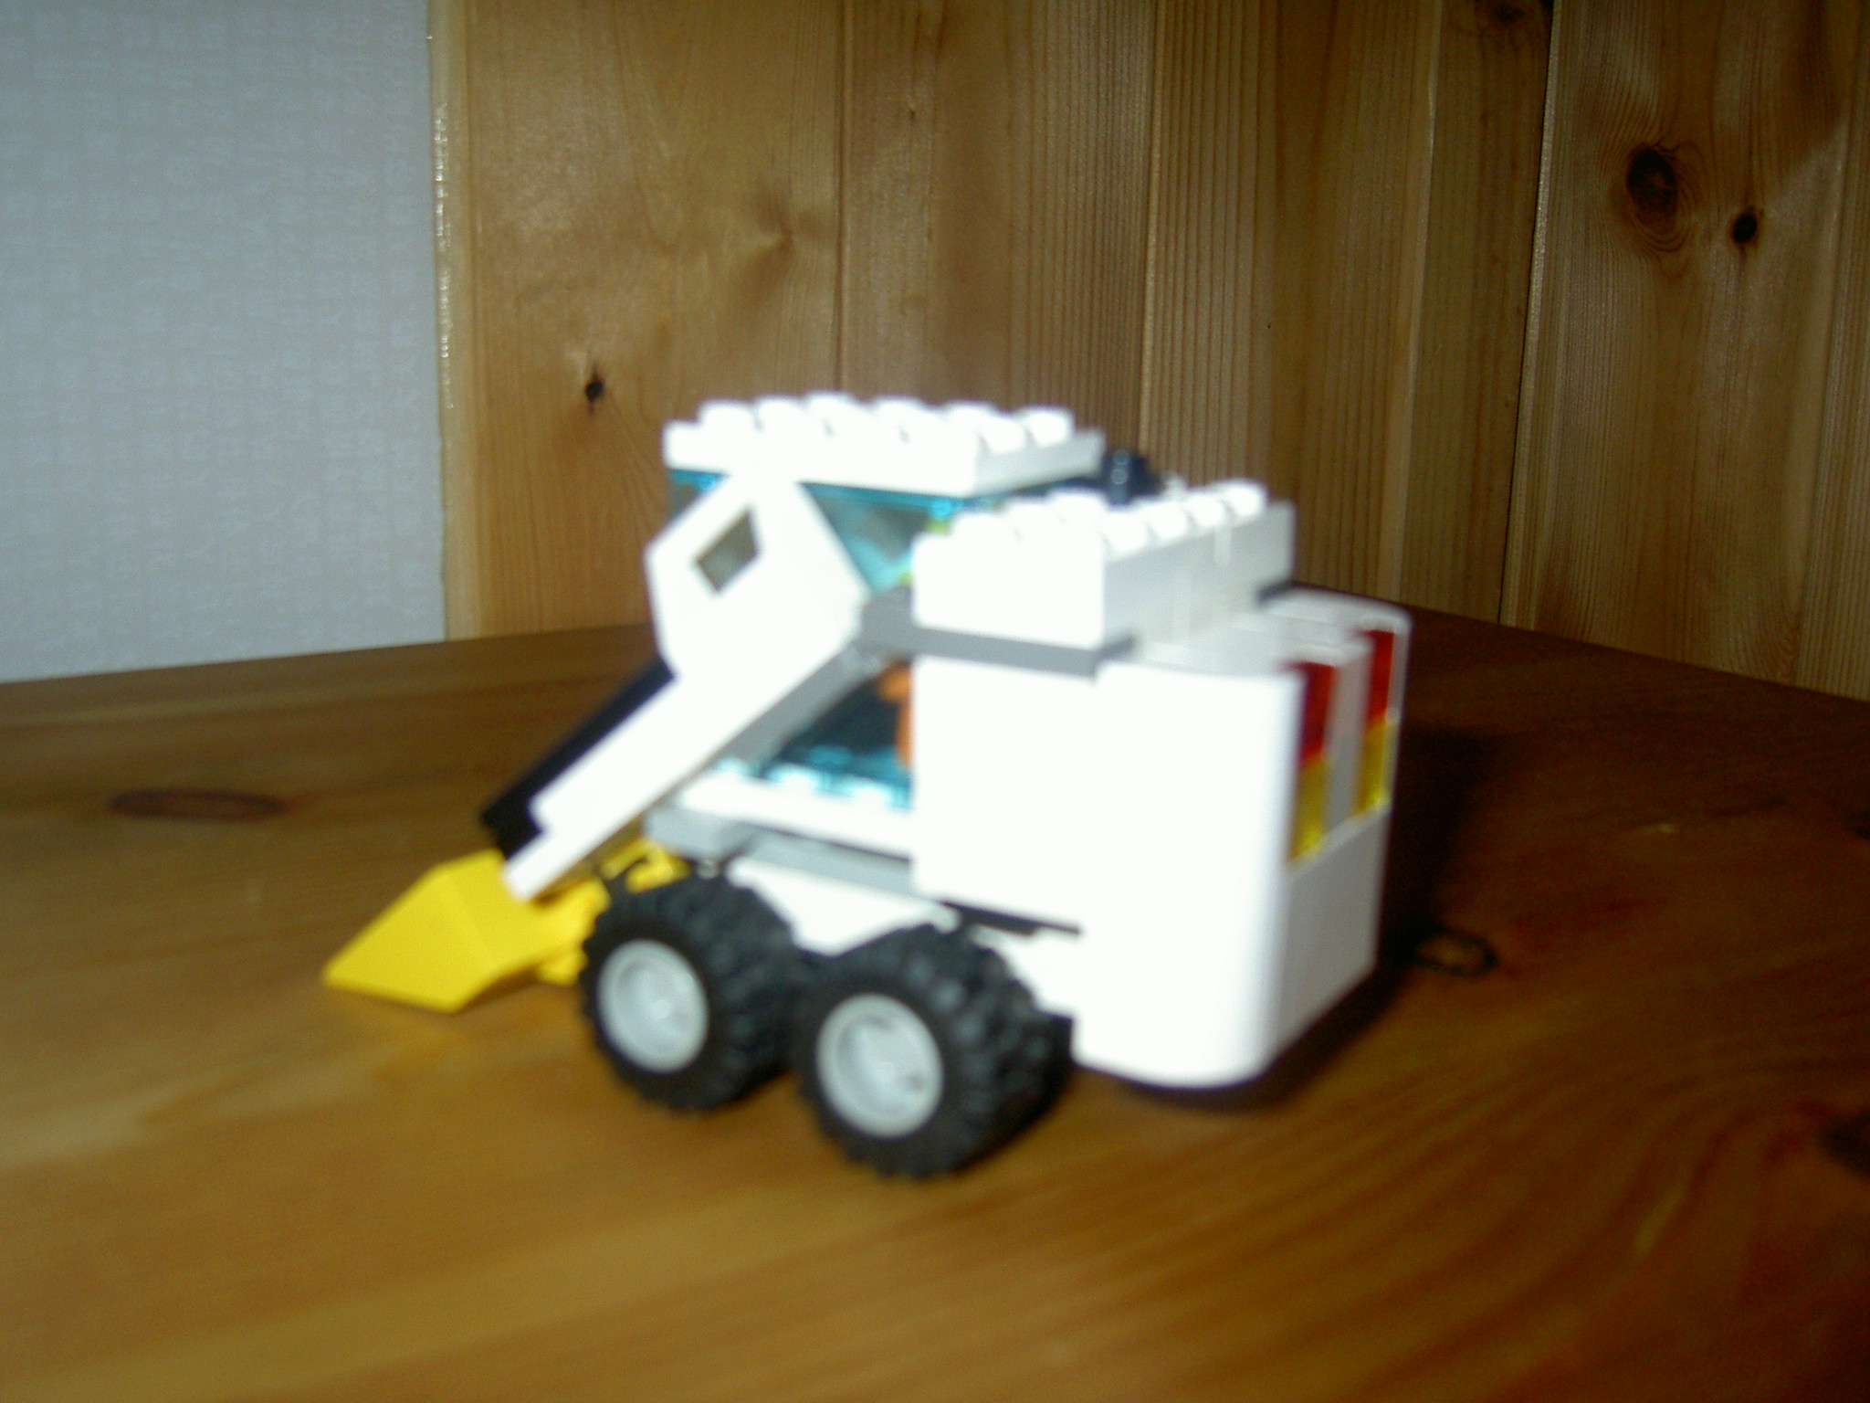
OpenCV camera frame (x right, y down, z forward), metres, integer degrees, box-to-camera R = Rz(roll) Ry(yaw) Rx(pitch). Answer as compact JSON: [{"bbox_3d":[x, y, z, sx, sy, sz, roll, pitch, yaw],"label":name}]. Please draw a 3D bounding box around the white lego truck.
[{"bbox_3d":[-0.010,0.004,0.176,0.106,0.063,0.042,9,15,30],"label":"white lego truck"}]

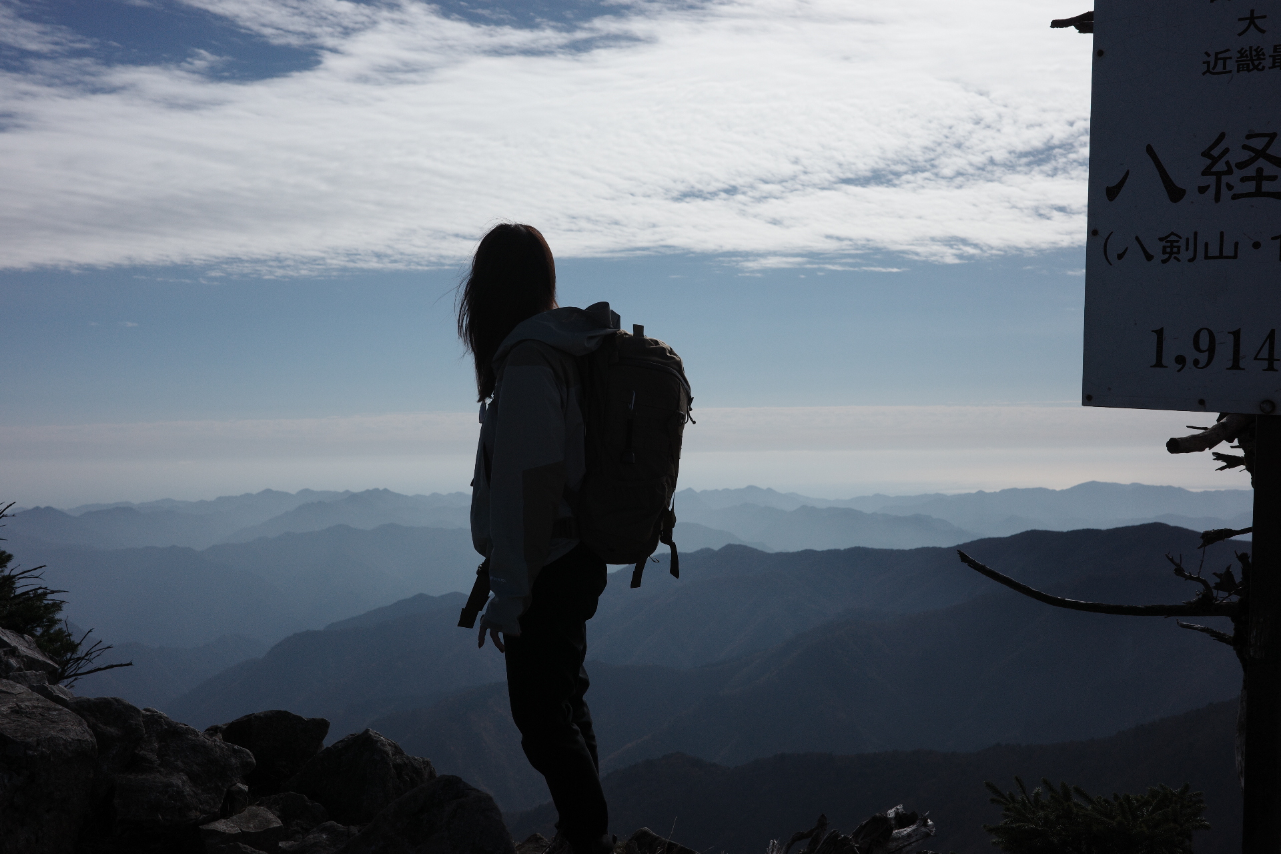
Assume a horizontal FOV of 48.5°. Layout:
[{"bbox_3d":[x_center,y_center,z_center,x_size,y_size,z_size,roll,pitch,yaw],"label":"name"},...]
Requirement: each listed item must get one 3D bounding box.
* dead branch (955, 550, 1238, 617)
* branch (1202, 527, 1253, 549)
[{"bbox_3d":[0.770,0.263,2.400,0.475,0.113,0.120,0,-1,0],"label":"dead branch"},{"bbox_3d":[0.991,0.186,2.400,0.095,0.036,0.045,0,-1,0],"label":"branch"}]

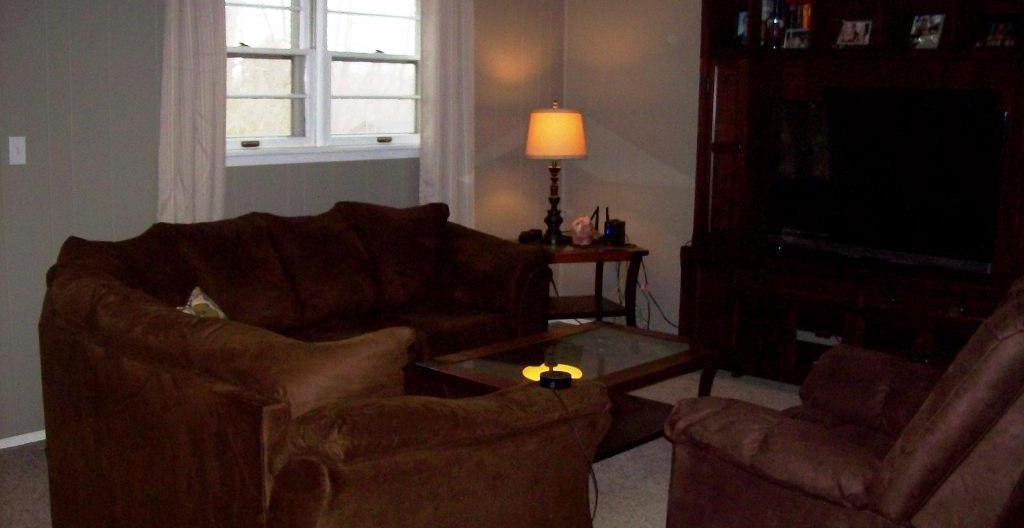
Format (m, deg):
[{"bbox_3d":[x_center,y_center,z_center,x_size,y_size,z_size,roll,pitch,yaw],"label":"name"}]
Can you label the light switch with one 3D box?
[{"bbox_3d":[-2.059,-0.469,4.437,0.012,0.116,0.070,10,13,41],"label":"light switch"}]

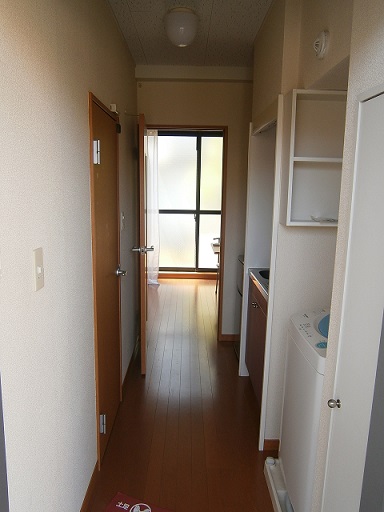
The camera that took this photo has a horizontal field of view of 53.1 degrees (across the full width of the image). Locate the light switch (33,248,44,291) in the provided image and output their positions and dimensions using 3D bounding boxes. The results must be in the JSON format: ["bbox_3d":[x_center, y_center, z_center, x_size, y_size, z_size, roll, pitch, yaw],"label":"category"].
[{"bbox_3d":[-0.443,0.035,1.109,0.010,0.120,0.070,1,10,-1],"label":"light switch"}]

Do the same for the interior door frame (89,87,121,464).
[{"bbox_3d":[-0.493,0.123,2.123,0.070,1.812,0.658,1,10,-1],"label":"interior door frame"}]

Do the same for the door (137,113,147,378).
[{"bbox_3d":[-0.389,-0.087,3.071,0.036,1.871,0.661,0,10,-6],"label":"door"}]

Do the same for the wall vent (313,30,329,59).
[{"bbox_3d":[0.478,-0.788,1.430,0.038,0.096,0.096,1,10,-1],"label":"wall vent"}]

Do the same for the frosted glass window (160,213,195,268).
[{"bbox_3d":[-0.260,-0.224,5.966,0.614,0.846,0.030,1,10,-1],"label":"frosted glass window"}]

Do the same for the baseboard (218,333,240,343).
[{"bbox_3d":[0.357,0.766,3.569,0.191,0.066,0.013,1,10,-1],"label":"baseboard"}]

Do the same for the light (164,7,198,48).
[{"bbox_3d":[-0.059,-1.302,2.225,0.185,0.171,0.185,1,10,-1],"label":"light"}]

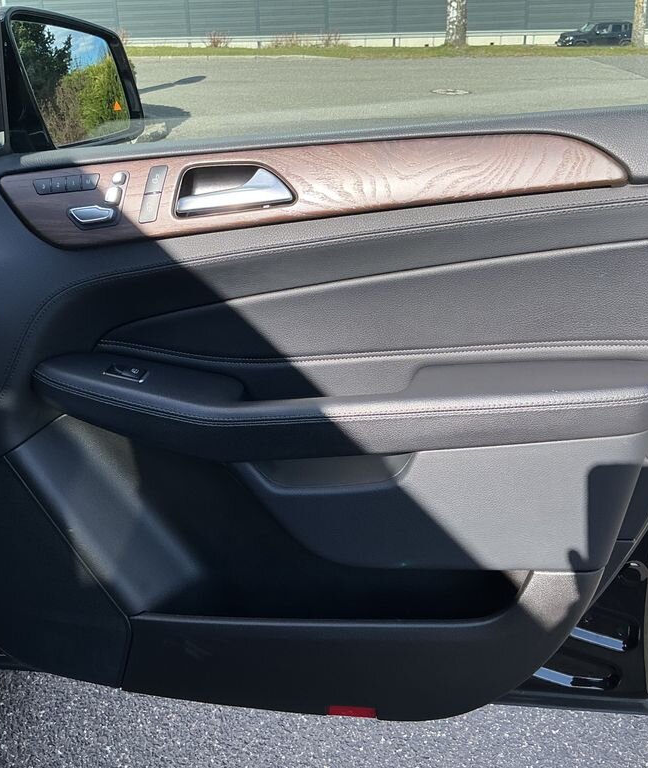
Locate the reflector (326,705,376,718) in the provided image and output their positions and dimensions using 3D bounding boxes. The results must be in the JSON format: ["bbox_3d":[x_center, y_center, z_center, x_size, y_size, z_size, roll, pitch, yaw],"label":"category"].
[{"bbox_3d":[0.037,0.438,1.148,0.065,0.016,0.010,2,23,5],"label":"reflector"}]

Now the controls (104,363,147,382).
[{"bbox_3d":[-0.222,-0.013,0.963,0.045,0.012,0.028,9,23,2],"label":"controls"}]

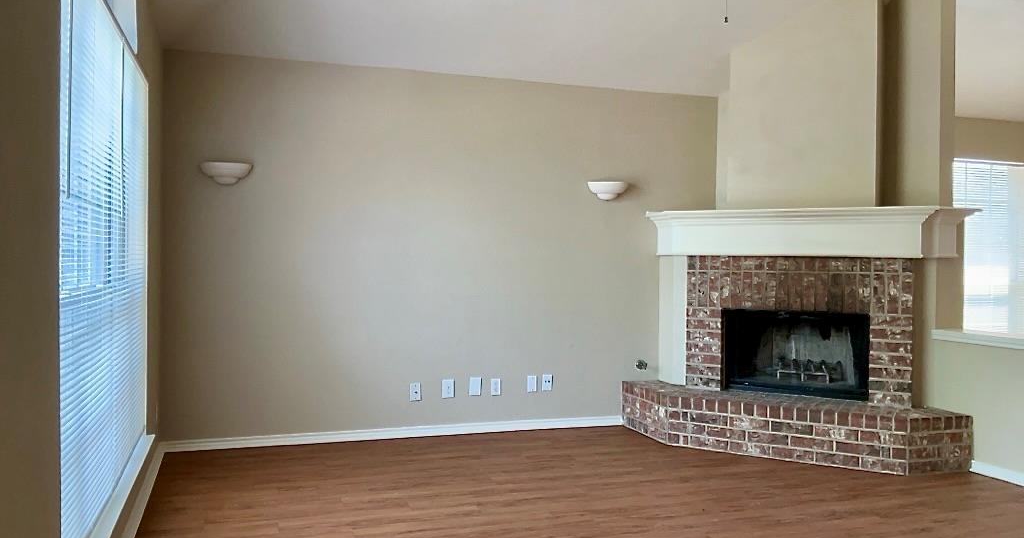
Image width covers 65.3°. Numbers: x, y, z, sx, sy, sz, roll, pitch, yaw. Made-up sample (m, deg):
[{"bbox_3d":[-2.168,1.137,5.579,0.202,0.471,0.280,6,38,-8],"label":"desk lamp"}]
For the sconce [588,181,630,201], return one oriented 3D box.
[{"bbox_3d":[0.719,-0.548,5.680,0.315,0.133,0.150,0,1,-19],"label":"sconce"}]

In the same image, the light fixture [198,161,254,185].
[{"bbox_3d":[-1.737,-0.576,4.867,0.315,0.132,0.150,0,1,-19],"label":"light fixture"}]

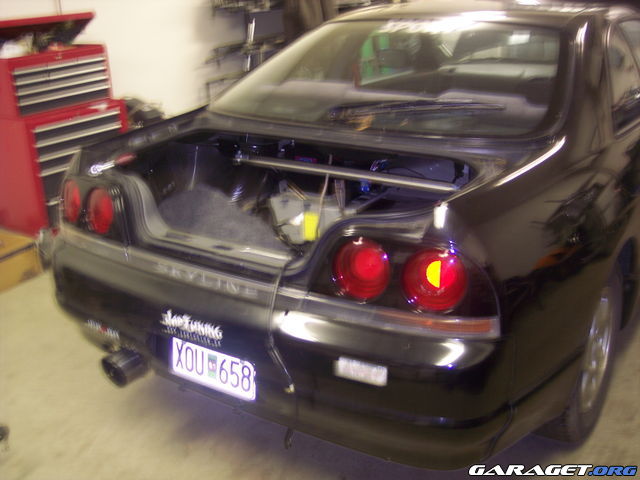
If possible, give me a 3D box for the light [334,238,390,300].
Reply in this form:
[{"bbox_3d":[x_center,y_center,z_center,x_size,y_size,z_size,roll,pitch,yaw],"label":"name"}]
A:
[{"bbox_3d":[0.107,0.068,1.713,0.150,0.150,0.050,7,18,23],"label":"light"}]

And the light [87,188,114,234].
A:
[{"bbox_3d":[-0.652,-0.086,2.185,0.150,0.150,0.050,17,23,40],"label":"light"}]

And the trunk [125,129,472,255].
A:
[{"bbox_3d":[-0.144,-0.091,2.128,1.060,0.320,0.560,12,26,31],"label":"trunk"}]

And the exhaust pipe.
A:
[{"bbox_3d":[-0.631,0.404,2.392,0.105,0.105,0.160,12,26,31],"label":"exhaust pipe"}]

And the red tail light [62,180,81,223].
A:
[{"bbox_3d":[-0.783,-0.128,2.303,0.050,0.150,0.150,-13,24,-39],"label":"red tail light"}]

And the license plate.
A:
[{"bbox_3d":[-0.302,0.359,2.022,0.300,0.110,0.012,12,20,31],"label":"license plate"}]

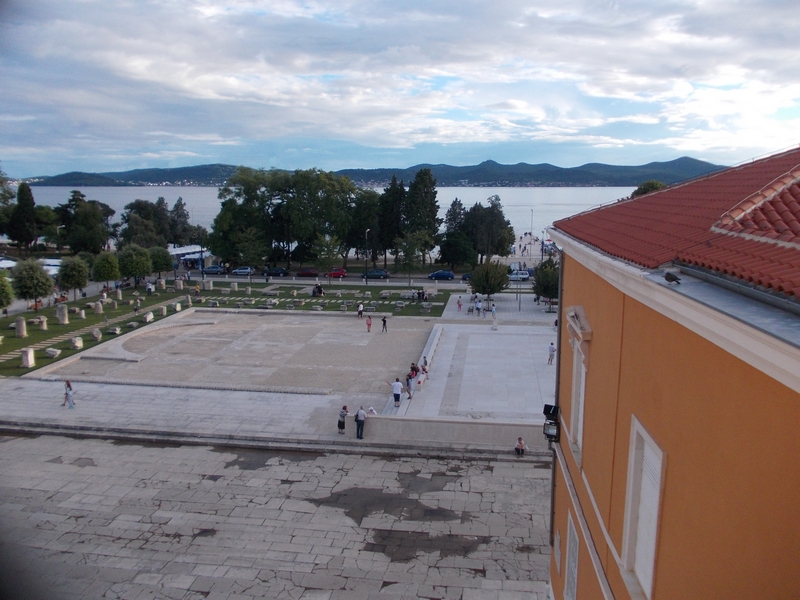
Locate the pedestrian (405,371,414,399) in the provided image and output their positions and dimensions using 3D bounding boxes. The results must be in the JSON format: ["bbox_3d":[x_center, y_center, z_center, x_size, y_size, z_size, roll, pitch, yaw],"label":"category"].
[{"bbox_3d":[0.568,5.406,40.682,0.500,1.694,0.480,3,11,16],"label":"pedestrian"}]

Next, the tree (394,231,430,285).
[{"bbox_3d":[1.648,-6.035,96.210,5.060,8.270,5.060,0,10,0],"label":"tree"}]

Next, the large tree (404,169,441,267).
[{"bbox_3d":[4.081,-14.626,116.358,6.649,17.682,6.649,0,10,2],"label":"large tree"}]

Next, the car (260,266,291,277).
[{"bbox_3d":[-20.005,-4.630,105.740,4.350,1.450,1.740,2,10,9],"label":"car"}]

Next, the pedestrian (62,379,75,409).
[{"bbox_3d":[-20.446,5.788,39.762,0.650,1.710,0.500,1,10,8],"label":"pedestrian"}]

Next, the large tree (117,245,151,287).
[{"bbox_3d":[-37.042,-4.722,91.166,4.307,6.196,4.307,-4,11,-22],"label":"large tree"}]

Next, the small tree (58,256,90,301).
[{"bbox_3d":[-41.285,-2.600,81.644,3.790,5.800,3.790,0,10,0],"label":"small tree"}]

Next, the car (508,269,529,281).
[{"bbox_3d":[19.110,-4.058,105.656,4.200,1.480,1.750,1,10,8],"label":"car"}]

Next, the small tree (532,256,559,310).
[{"bbox_3d":[17.067,-1.736,73.452,4.201,6.314,4.201,2,10,13],"label":"small tree"}]

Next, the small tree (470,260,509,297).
[{"bbox_3d":[10.551,-1.727,75.925,4.340,6.080,4.340,0,10,0],"label":"small tree"}]

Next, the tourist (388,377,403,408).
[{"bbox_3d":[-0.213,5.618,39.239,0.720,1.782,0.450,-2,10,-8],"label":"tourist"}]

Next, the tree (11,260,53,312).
[{"bbox_3d":[-40.552,-1.632,70.782,4.200,6.001,4.200,0,10,0],"label":"tree"}]

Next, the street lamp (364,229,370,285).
[{"bbox_3d":[-4.718,-6.166,93.063,0.400,8.119,1.200,2,10,9],"label":"street lamp"}]

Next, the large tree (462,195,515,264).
[{"bbox_3d":[16.316,-13.013,120.445,9.591,13.076,9.000,1,10,8],"label":"large tree"}]

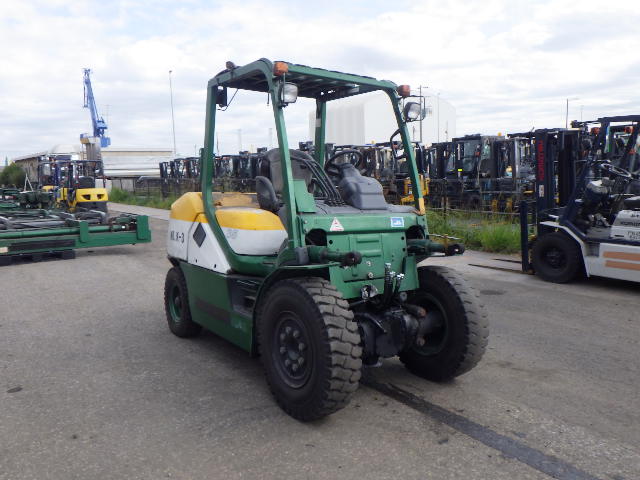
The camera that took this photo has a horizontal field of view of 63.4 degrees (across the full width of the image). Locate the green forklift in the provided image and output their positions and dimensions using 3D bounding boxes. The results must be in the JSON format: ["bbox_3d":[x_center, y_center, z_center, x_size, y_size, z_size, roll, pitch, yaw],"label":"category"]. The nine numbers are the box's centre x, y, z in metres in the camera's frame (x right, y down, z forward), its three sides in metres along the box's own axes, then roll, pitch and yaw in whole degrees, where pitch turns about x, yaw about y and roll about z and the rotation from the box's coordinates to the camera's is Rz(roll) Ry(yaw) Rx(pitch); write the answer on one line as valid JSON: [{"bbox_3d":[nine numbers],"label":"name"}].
[{"bbox_3d":[-0.238,-0.161,4.231,1.340,2.220,2.960,-5,7,-33],"label":"green forklift"}]

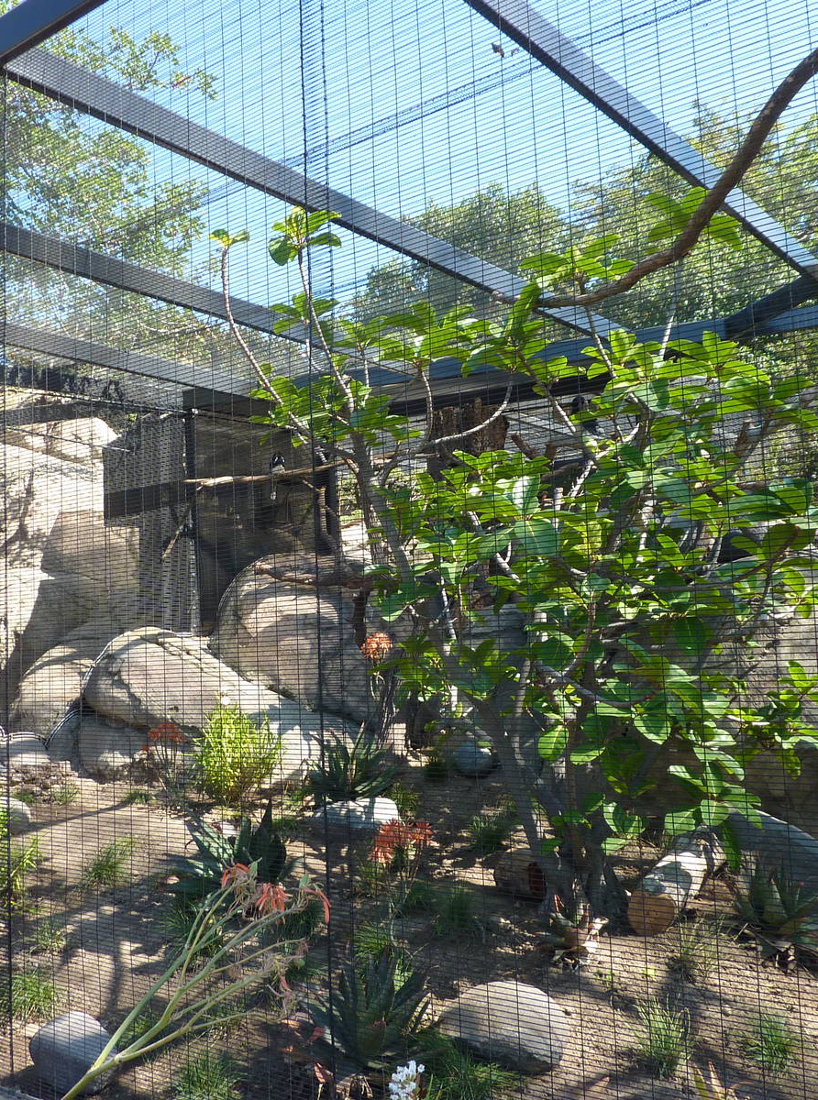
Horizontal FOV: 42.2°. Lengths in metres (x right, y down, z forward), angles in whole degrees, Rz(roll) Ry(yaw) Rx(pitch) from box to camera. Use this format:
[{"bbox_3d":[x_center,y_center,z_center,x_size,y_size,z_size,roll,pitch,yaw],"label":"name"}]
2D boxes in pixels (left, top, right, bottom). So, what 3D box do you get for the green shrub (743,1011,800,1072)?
[{"bbox_3d":[1.051,1.431,3.089,0.159,0.155,0.146,-3,-4,17],"label":"green shrub"}]

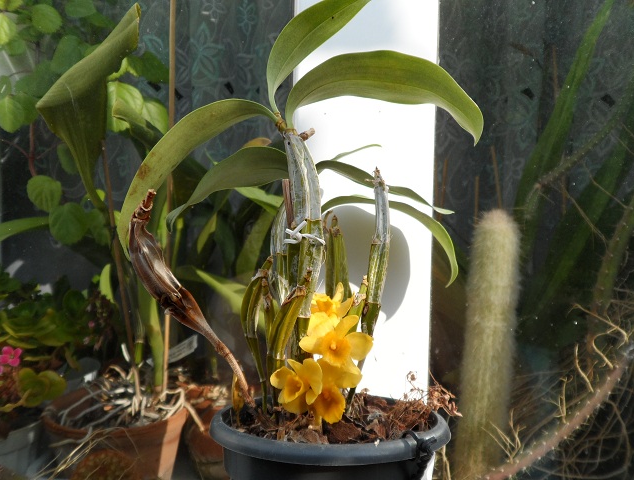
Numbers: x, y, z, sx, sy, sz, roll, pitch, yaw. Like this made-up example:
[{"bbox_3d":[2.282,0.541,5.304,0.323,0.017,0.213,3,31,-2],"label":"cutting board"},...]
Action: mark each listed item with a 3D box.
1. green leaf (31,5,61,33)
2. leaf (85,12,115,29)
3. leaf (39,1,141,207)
[{"bbox_3d":[-0.349,-0.285,0.670,0.040,0.040,0.018,0,-17,-6],"label":"green leaf"},{"bbox_3d":[-0.301,-0.305,0.720,0.047,0.028,0.020,1,0,-11],"label":"leaf"},{"bbox_3d":[-0.242,-0.140,0.550,0.111,0.221,0.075,1,0,-9],"label":"leaf"}]

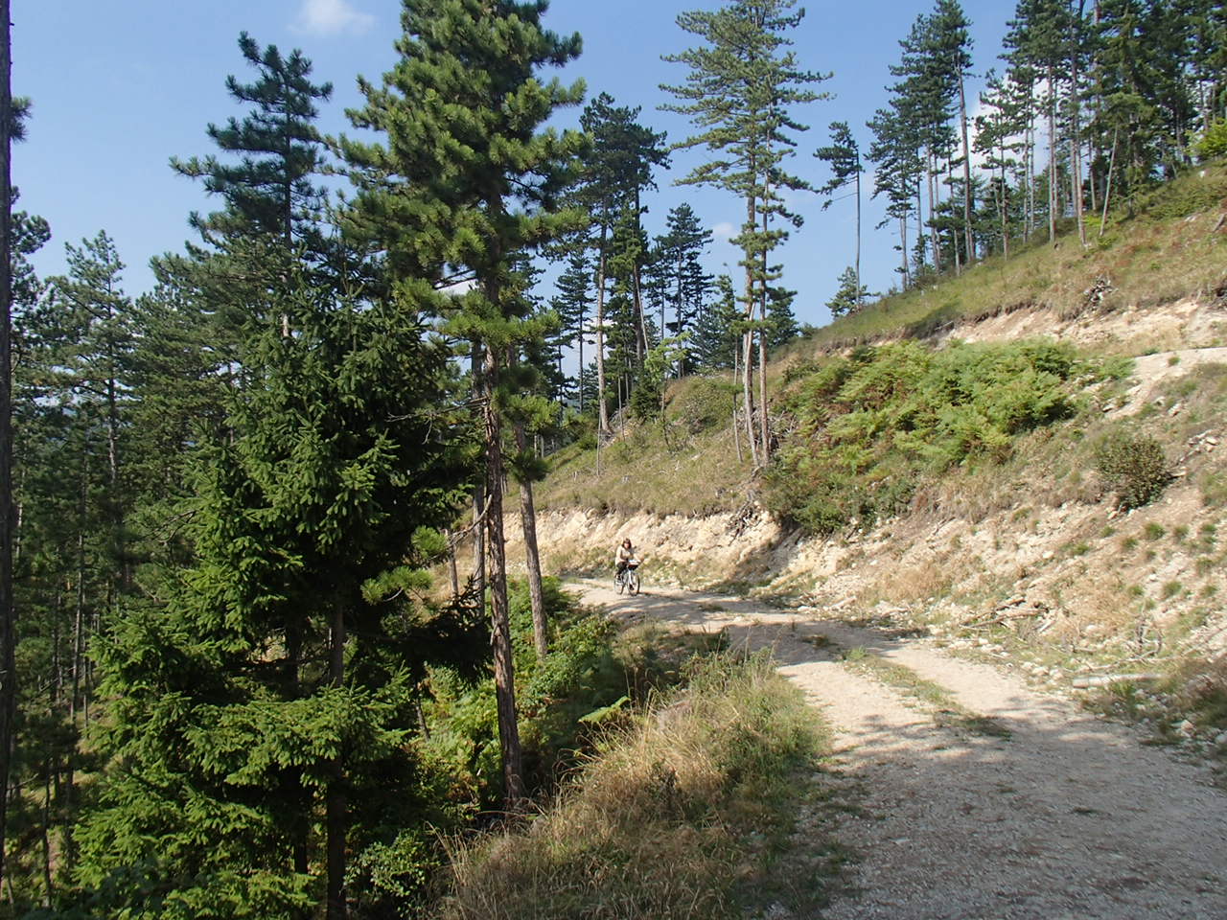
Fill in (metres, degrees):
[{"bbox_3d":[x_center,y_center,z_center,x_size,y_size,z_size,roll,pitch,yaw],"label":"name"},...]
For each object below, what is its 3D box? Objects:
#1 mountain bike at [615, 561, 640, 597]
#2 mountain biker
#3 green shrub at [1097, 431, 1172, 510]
[{"bbox_3d":[0.377,3.304,27.700,0.600,1.030,1.700,0,-3,-24],"label":"mountain bike"},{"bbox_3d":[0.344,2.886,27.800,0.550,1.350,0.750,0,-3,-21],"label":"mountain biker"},{"bbox_3d":[7.747,0.157,14.800,1.050,1.080,1.000,-2,-3,29],"label":"green shrub"}]

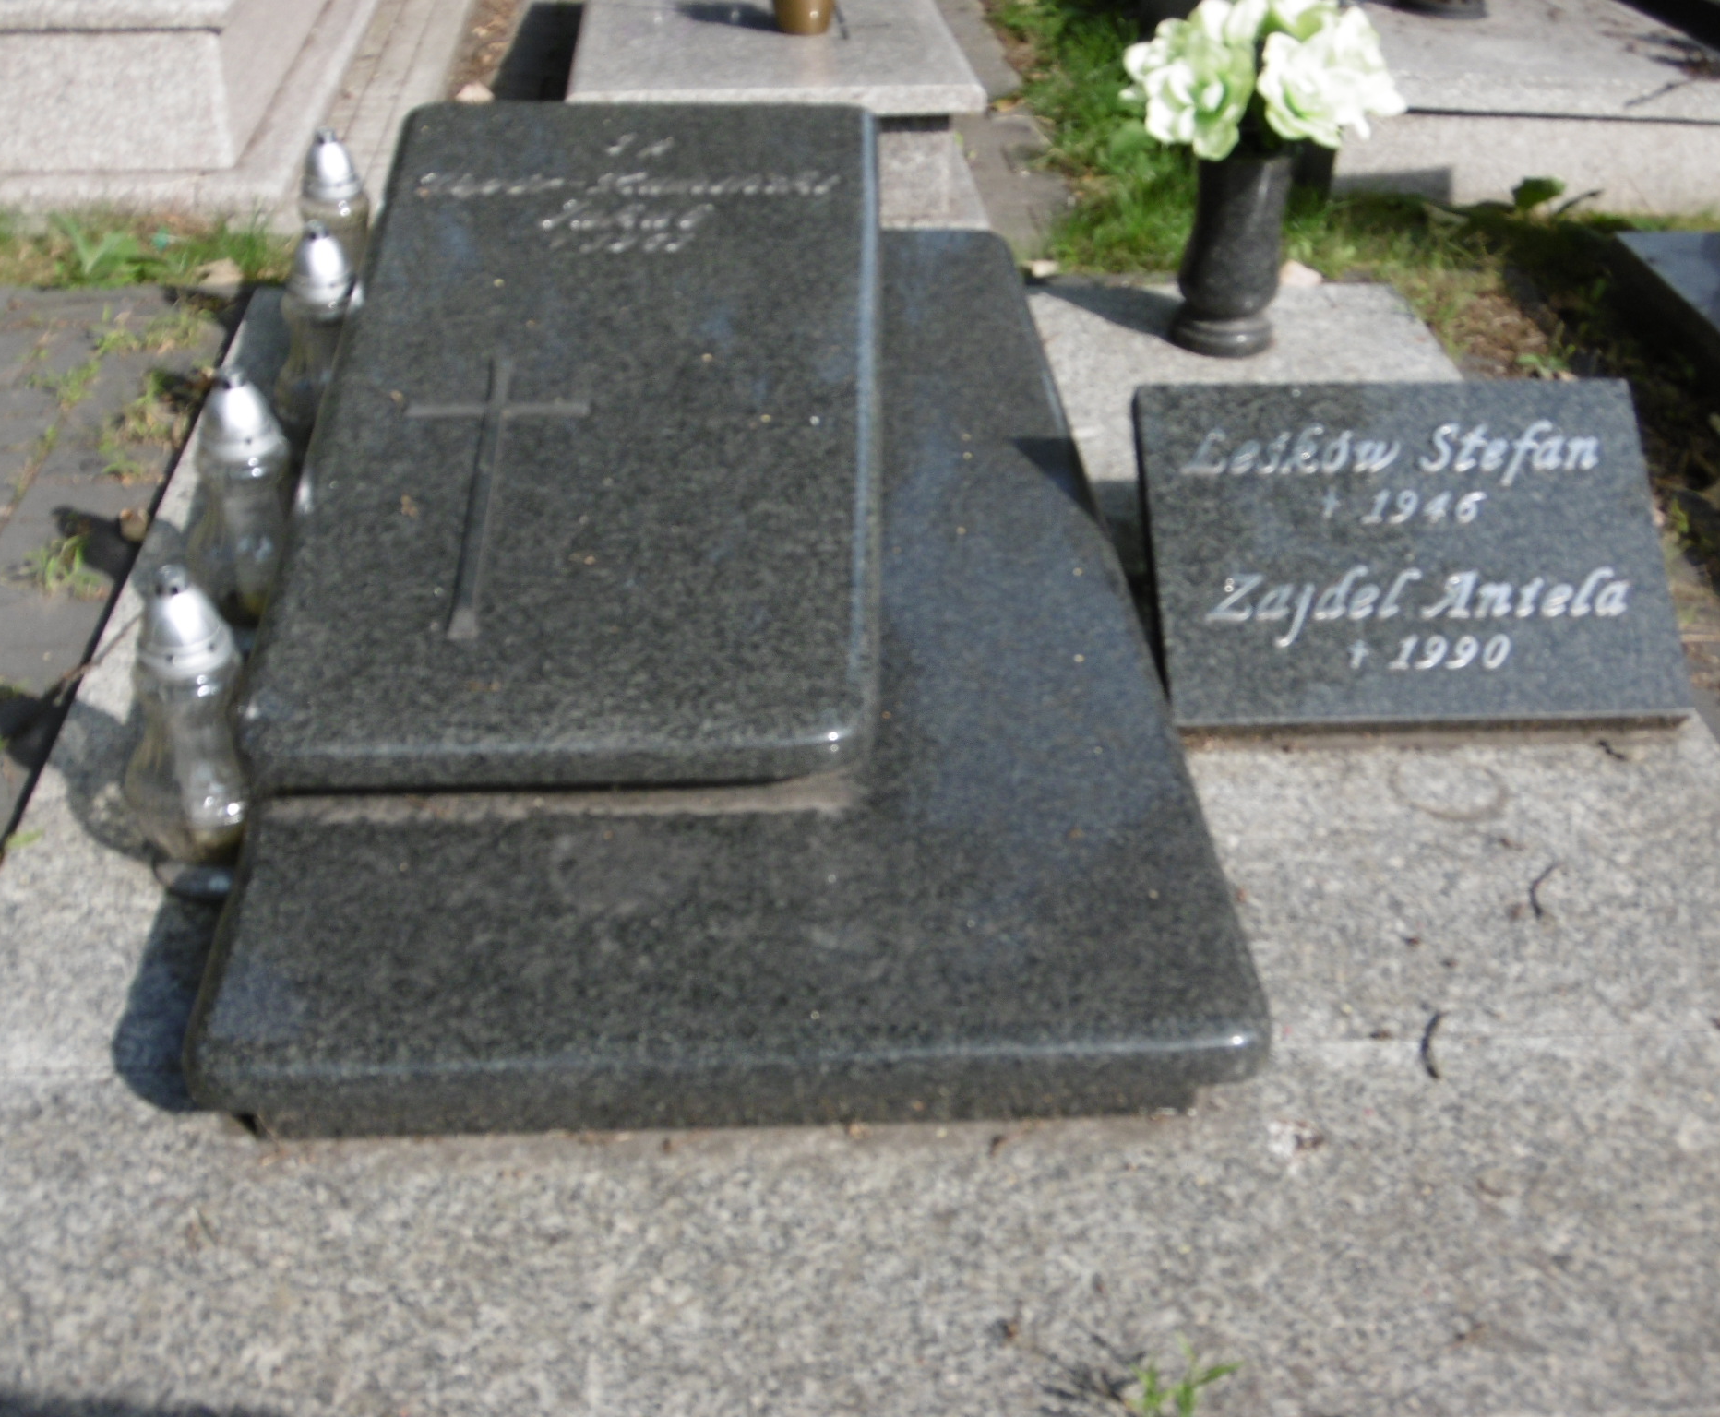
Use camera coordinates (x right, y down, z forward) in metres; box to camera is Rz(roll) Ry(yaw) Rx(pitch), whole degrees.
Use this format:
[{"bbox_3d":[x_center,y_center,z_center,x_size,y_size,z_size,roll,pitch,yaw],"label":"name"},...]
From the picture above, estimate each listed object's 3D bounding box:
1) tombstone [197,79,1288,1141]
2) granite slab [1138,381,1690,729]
[{"bbox_3d":[-0.149,-0.287,2.280,0.856,0.415,1.717,-1,34,-4],"label":"tombstone"},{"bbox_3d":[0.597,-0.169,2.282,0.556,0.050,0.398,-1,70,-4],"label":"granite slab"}]

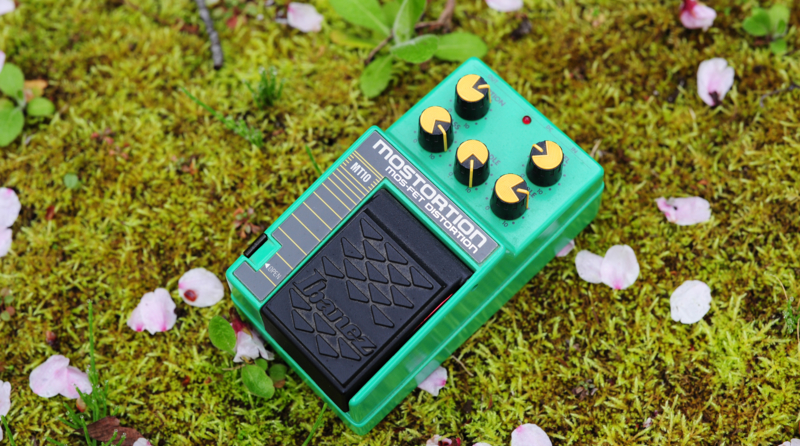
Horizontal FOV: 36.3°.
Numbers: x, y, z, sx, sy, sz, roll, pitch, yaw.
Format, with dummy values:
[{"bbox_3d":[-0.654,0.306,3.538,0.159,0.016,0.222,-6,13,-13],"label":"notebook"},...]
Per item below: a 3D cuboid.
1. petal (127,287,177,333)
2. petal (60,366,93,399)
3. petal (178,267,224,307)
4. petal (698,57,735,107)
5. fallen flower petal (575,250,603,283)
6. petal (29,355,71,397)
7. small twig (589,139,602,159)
[{"bbox_3d":[-0.093,0.035,0.467,0.017,0.006,0.019,24,73,11],"label":"petal"},{"bbox_3d":[-0.121,0.060,0.453,0.015,0.005,0.011,32,72,15],"label":"petal"},{"bbox_3d":[-0.077,0.025,0.470,0.018,0.004,0.015,43,77,16],"label":"petal"},{"bbox_3d":[0.128,-0.057,0.493,0.015,0.004,0.023,7,67,6],"label":"petal"},{"bbox_3d":[0.073,0.017,0.464,0.014,0.004,0.011,23,69,12],"label":"fallen flower petal"},{"bbox_3d":[-0.132,0.058,0.460,0.015,0.005,0.017,-6,70,0],"label":"petal"},{"bbox_3d":[0.077,-0.029,0.482,0.003,0.003,0.009,30,74,12],"label":"small twig"}]

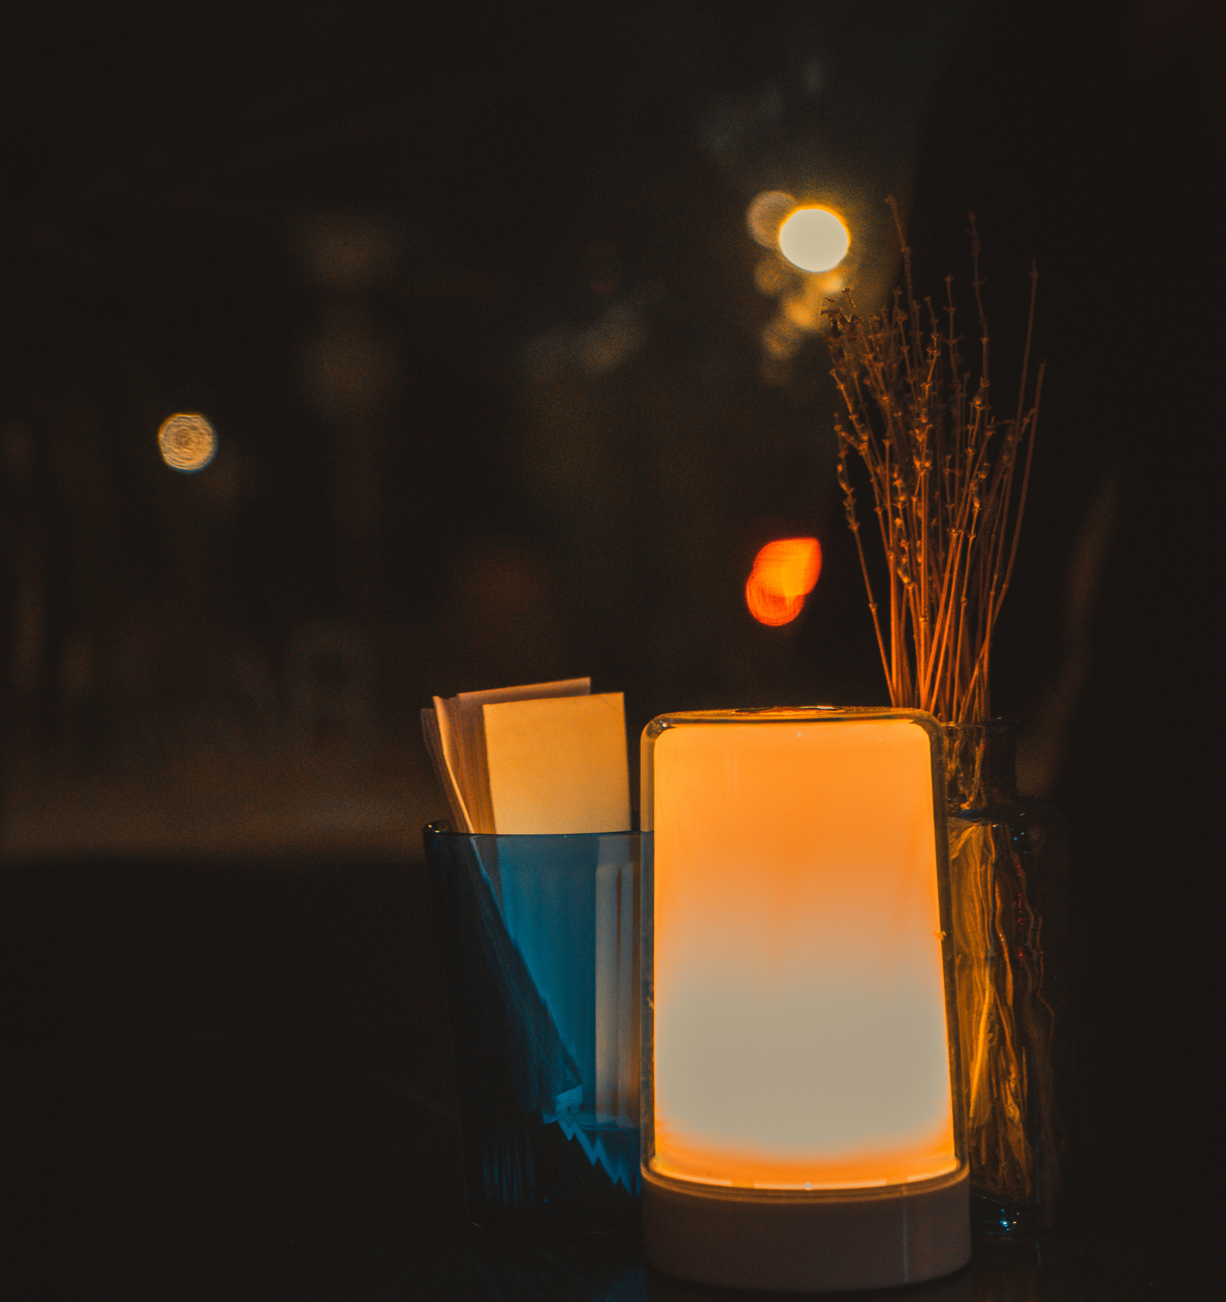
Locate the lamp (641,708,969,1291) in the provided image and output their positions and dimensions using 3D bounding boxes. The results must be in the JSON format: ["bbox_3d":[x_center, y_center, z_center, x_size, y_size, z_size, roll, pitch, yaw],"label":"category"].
[{"bbox_3d":[0.057,0.102,1.028,0.100,0.167,0.100,-2,2,0],"label":"lamp"}]

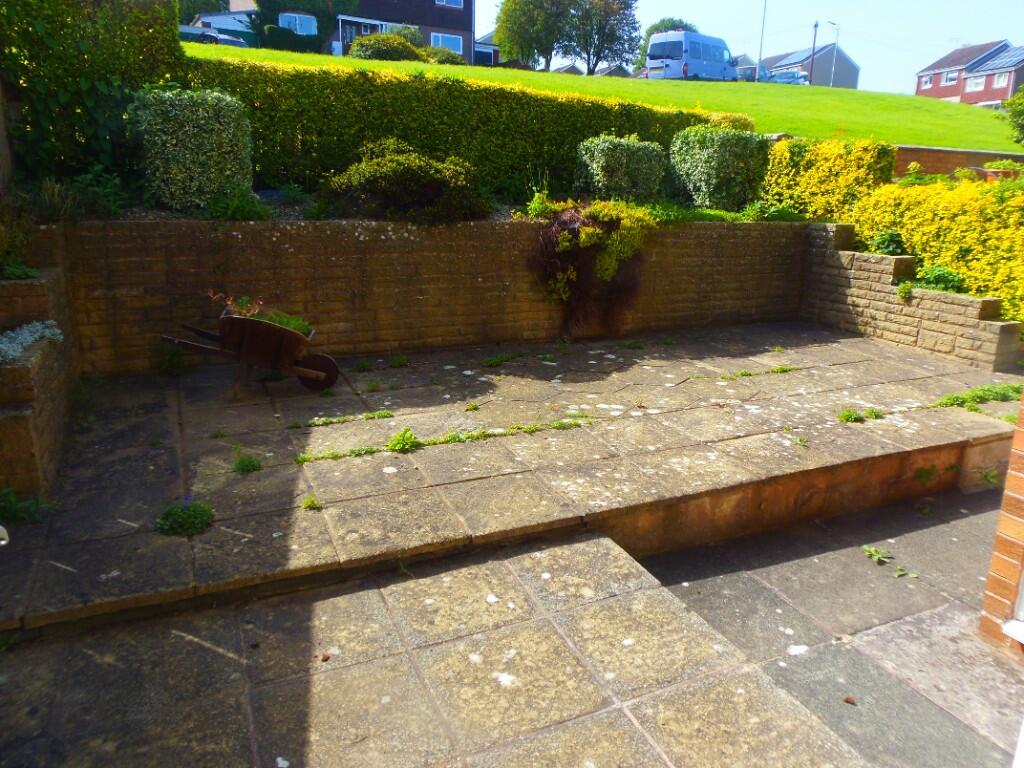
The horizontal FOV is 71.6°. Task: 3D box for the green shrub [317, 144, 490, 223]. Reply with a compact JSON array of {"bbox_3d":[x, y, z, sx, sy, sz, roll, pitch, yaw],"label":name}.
[{"bbox_3d":[-0.978,-1.729,6.250,1.450,0.640,1.100,-5,15,-22],"label":"green shrub"}]

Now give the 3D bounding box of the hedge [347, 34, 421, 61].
[{"bbox_3d":[-6.681,-17.746,37.500,3.600,1.300,2.200,-7,16,-29],"label":"hedge"}]

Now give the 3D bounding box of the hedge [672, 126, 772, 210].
[{"bbox_3d":[2.277,-2.359,7.862,0.750,0.810,0.750,-6,17,-23],"label":"hedge"}]

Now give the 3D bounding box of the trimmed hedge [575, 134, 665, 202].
[{"bbox_3d":[1.155,-2.341,7.804,0.738,0.670,0.650,-6,17,-23],"label":"trimmed hedge"}]

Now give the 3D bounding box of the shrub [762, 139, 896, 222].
[{"bbox_3d":[3.535,-2.248,8.000,1.150,0.900,1.000,-5,15,-22],"label":"shrub"}]

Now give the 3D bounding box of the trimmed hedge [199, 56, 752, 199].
[{"bbox_3d":[-0.177,-2.667,7.894,6.373,1.110,0.750,-6,17,-23],"label":"trimmed hedge"}]

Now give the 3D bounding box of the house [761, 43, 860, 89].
[{"bbox_3d":[31.020,-31.986,74.445,8.400,5.700,5.600,-7,17,-26],"label":"house"}]

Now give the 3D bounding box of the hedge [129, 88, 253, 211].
[{"bbox_3d":[-2.505,-1.823,5.579,0.798,0.840,0.750,-6,17,-23],"label":"hedge"}]

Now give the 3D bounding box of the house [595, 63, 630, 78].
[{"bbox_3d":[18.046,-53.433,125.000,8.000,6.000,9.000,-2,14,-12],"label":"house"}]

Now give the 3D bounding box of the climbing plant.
[{"bbox_3d":[0.669,-1.064,6.200,1.005,1.176,0.500,-5,15,-22],"label":"climbing plant"}]

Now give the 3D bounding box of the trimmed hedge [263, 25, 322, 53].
[{"bbox_3d":[-11.439,-17.953,37.000,2.900,1.400,1.400,-7,16,-29],"label":"trimmed hedge"}]

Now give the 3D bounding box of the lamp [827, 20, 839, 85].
[{"bbox_3d":[32.552,-33.465,72.000,1.050,6.300,0.250,-1,14,-6],"label":"lamp"}]

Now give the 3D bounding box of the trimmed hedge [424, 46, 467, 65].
[{"bbox_3d":[-3.700,-18.248,39.500,2.250,0.900,1.500,-8,17,-29],"label":"trimmed hedge"}]

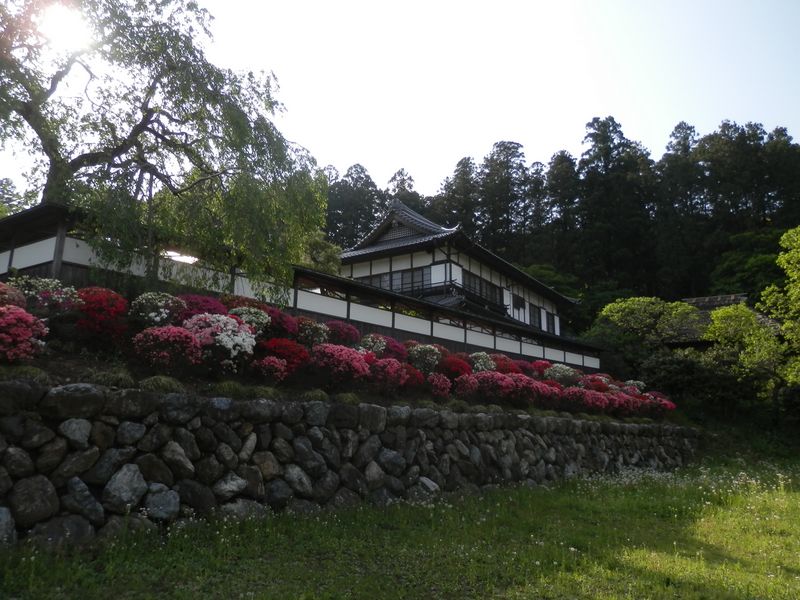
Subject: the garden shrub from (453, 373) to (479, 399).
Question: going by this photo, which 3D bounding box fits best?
[{"bbox_3d":[2.003,2.612,17.339,0.710,0.750,0.670,0,-13,0],"label":"garden shrub"}]

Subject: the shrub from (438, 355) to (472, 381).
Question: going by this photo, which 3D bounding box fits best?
[{"bbox_3d":[1.788,2.244,18.788,1.049,0.943,1.104,0,-14,0],"label":"shrub"}]

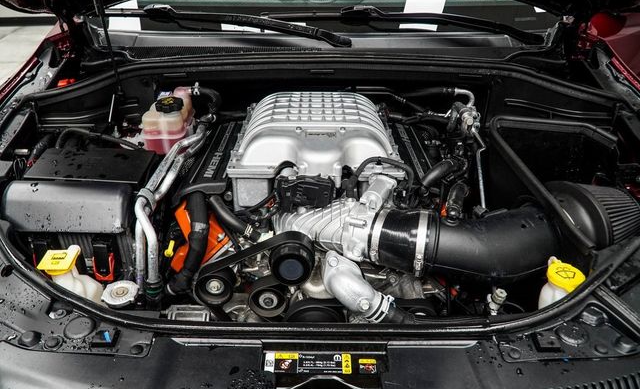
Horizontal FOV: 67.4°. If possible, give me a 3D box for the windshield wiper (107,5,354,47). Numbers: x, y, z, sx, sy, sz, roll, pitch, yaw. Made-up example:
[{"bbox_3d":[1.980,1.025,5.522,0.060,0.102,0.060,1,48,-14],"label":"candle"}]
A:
[{"bbox_3d":[-0.279,-0.493,1.400,0.750,0.060,0.080,8,32,6],"label":"windshield wiper"}]

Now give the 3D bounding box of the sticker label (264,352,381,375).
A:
[{"bbox_3d":[0.003,0.222,0.630,0.152,0.004,0.035,0,38,0],"label":"sticker label"}]

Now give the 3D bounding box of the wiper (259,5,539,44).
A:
[{"bbox_3d":[0.247,-0.505,1.440,0.850,0.060,0.070,5,30,-1],"label":"wiper"}]

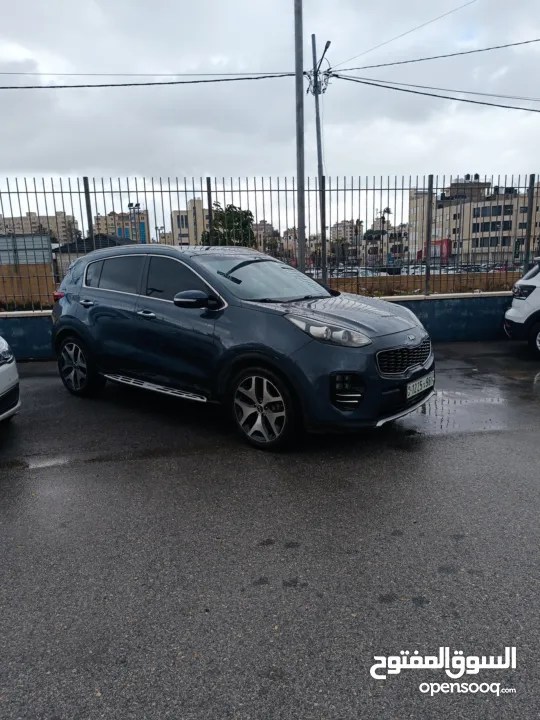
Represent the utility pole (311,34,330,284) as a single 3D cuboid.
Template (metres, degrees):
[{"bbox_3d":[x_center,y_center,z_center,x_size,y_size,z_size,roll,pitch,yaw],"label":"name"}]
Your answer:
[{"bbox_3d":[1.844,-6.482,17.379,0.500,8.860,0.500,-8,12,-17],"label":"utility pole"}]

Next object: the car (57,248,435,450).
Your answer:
[{"bbox_3d":[-0.561,-0.392,5.204,4.480,1.640,1.900,8,15,39],"label":"car"}]

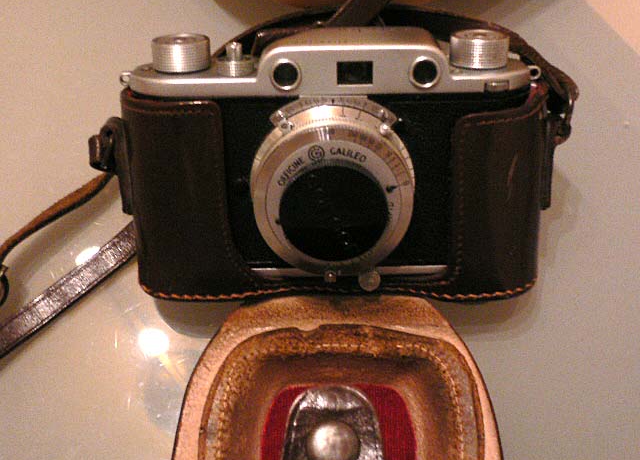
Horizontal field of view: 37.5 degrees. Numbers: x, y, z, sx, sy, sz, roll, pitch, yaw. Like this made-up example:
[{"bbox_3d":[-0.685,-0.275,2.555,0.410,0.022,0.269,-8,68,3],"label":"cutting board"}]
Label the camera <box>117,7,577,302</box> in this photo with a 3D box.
[{"bbox_3d":[0.005,-0.019,0.305,0.142,0.085,0.057,0,22,3],"label":"camera"}]

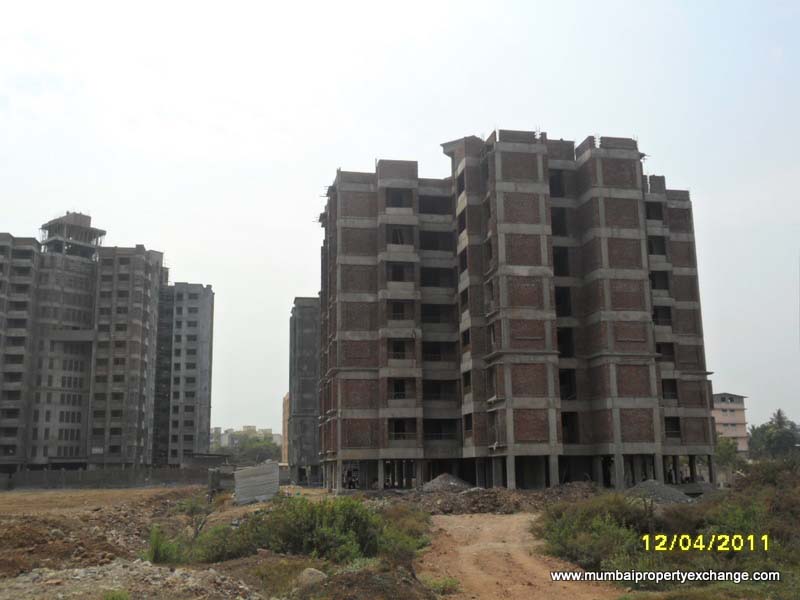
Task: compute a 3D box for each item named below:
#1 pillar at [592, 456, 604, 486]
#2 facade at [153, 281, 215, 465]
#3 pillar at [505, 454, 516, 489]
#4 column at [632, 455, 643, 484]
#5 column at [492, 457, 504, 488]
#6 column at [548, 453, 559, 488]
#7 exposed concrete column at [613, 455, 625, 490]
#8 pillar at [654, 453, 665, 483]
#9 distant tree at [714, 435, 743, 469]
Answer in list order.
[{"bbox_3d":[13.499,11.746,58.300,0.430,2.290,0.420,1,-11,-10],"label":"pillar"},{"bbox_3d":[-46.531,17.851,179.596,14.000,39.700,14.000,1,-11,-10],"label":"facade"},{"bbox_3d":[7.055,11.020,54.200,0.430,2.290,0.400,1,-11,-10],"label":"pillar"},{"bbox_3d":[16.957,12.235,61.000,0.430,2.290,0.420,1,-11,-10],"label":"column"},{"bbox_3d":[6.549,11.627,57.200,0.450,2.290,0.480,1,-11,-10],"label":"column"},{"bbox_3d":[9.852,11.059,54.600,0.450,2.290,0.420,1,-11,-10],"label":"column"},{"bbox_3d":[14.311,11.234,55.800,0.450,2.290,0.420,1,-11,-10],"label":"exposed concrete column"},{"bbox_3d":[17.105,11.294,56.300,0.430,2.290,0.400,1,-11,-10],"label":"pillar"},{"bbox_3d":[40.460,19.173,105.000,3.600,5.400,3.500,1,-11,-10],"label":"distant tree"}]

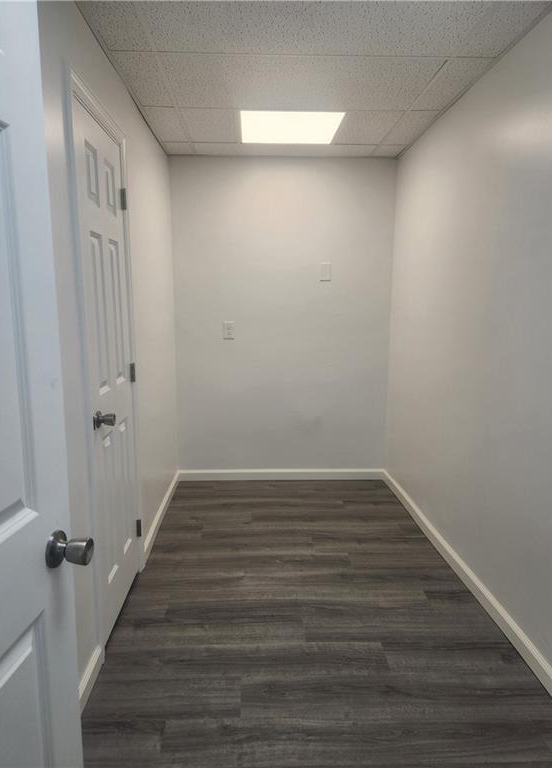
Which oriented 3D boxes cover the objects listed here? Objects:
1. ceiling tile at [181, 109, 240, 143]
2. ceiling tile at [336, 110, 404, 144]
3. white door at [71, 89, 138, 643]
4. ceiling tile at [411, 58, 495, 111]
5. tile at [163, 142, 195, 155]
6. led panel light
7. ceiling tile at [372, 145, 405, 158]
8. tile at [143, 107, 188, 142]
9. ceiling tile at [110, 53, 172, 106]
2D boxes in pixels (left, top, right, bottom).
[{"bbox_3d":[-0.378,-1.511,2.995,0.297,0.019,0.600,0,9,-3],"label":"ceiling tile"},{"bbox_3d":[0.538,-1.518,3.035,0.295,0.019,0.600,0,9,-3],"label":"ceiling tile"},{"bbox_3d":[-0.704,-0.013,2.145,0.037,2.037,0.608,0,9,-3],"label":"white door"},{"bbox_3d":[0.820,-1.422,2.446,0.200,0.019,0.600,0,9,-3],"label":"ceiling tile"},{"bbox_3d":[-0.659,-1.585,3.435,0.183,0.017,0.298,0,9,-3],"label":"tile"},{"bbox_3d":[0.083,-1.523,3.024,0.595,0.025,0.595,0,9,-3],"label":"led panel light"},{"bbox_3d":[0.773,-1.595,3.499,0.202,0.017,0.298,0,9,-3],"label":"ceiling tile"},{"bbox_3d":[-0.638,-1.513,2.987,0.183,0.017,0.598,0,9,-3],"label":"tile"},{"bbox_3d":[-0.611,-1.419,2.393,0.183,0.017,0.595,0,9,-3],"label":"ceiling tile"}]

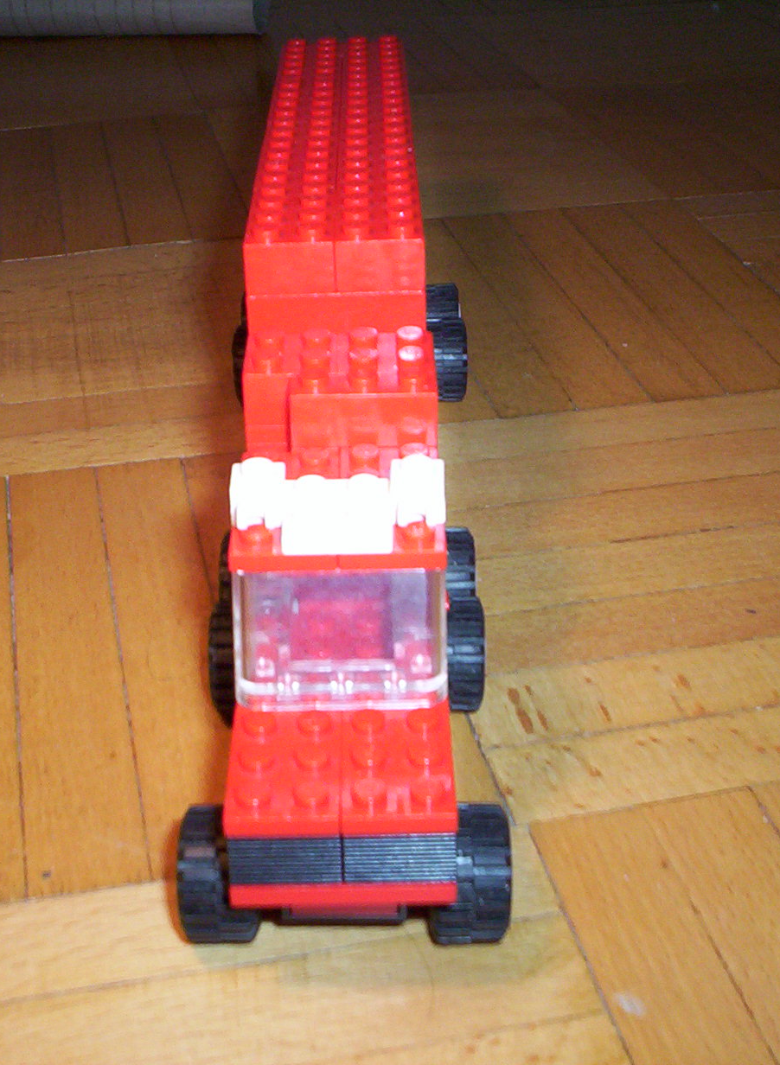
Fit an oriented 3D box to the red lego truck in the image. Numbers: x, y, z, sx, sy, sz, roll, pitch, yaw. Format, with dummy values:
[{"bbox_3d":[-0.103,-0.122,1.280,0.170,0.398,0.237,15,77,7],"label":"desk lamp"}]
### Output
[{"bbox_3d":[-0.009,-0.033,0.320,0.055,0.080,0.259,-2,30,0],"label":"red lego truck"}]

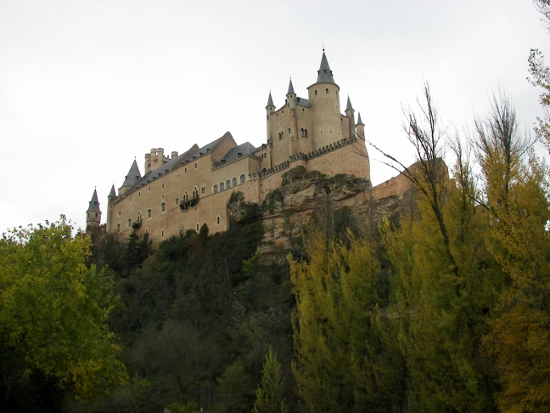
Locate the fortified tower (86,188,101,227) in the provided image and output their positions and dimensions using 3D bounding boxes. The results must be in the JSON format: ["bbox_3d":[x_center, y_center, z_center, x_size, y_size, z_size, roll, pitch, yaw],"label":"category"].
[{"bbox_3d":[-81.839,1.018,259.502,6.200,19.250,6.200,3,-14,-17],"label":"fortified tower"}]

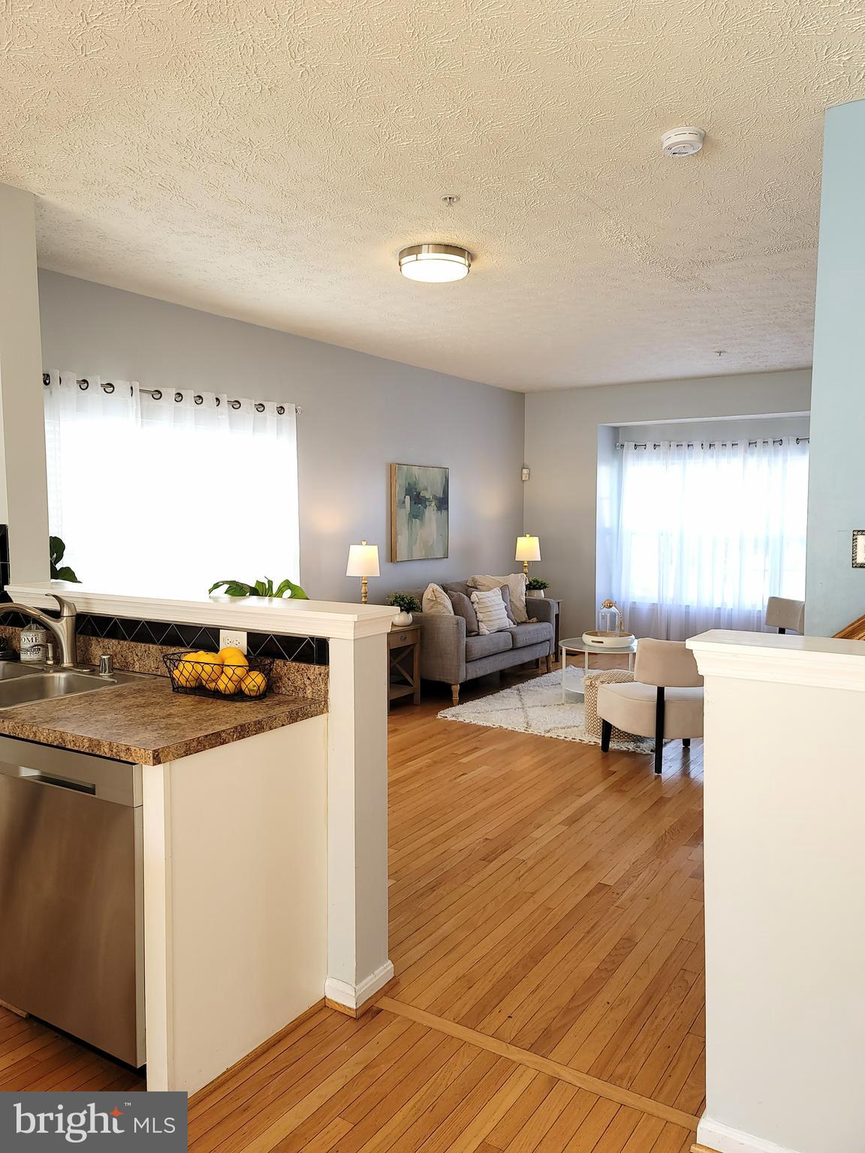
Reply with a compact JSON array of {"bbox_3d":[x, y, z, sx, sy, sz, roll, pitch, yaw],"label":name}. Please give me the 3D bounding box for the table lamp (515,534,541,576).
[{"bbox_3d":[0.943,-0.090,8.233,0.255,0.655,0.255,3,5,33],"label":"table lamp"}]

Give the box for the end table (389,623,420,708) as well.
[{"bbox_3d":[-0.391,0.691,6.388,0.480,0.620,0.480,3,5,33],"label":"end table"}]

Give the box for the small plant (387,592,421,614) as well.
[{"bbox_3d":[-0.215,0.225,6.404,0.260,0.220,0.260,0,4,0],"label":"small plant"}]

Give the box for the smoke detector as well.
[{"bbox_3d":[0.839,-1.452,2.791,0.138,0.042,0.138,0,4,0],"label":"smoke detector"}]

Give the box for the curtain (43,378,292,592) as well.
[{"bbox_3d":[-1.466,-0.038,5.060,0.120,2.140,2.000,3,5,33],"label":"curtain"}]

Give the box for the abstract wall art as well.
[{"bbox_3d":[-0.094,-0.547,7.212,0.055,0.810,0.800,3,5,33],"label":"abstract wall art"}]

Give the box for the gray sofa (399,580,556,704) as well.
[{"bbox_3d":[0.355,0.504,7.292,0.790,0.850,1.750,3,5,33],"label":"gray sofa"}]

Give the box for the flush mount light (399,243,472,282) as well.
[{"bbox_3d":[0.010,-1.530,4.089,0.355,0.086,0.355,0,4,0],"label":"flush mount light"}]

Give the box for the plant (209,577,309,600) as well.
[{"bbox_3d":[-0.648,0.197,3.169,0.450,0.420,0.400,3,5,33],"label":"plant"}]

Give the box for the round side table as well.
[{"bbox_3d":[1.370,0.753,6.467,0.770,0.465,0.770,0,4,0],"label":"round side table"}]

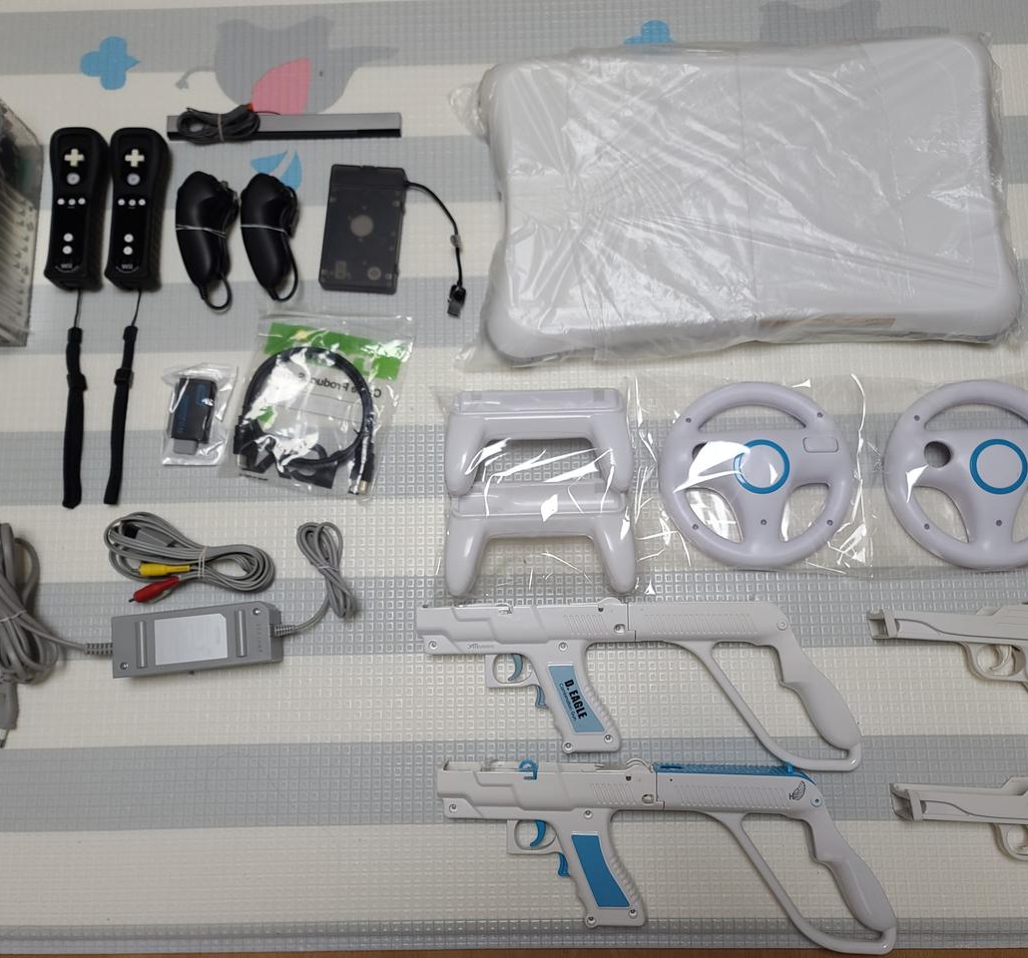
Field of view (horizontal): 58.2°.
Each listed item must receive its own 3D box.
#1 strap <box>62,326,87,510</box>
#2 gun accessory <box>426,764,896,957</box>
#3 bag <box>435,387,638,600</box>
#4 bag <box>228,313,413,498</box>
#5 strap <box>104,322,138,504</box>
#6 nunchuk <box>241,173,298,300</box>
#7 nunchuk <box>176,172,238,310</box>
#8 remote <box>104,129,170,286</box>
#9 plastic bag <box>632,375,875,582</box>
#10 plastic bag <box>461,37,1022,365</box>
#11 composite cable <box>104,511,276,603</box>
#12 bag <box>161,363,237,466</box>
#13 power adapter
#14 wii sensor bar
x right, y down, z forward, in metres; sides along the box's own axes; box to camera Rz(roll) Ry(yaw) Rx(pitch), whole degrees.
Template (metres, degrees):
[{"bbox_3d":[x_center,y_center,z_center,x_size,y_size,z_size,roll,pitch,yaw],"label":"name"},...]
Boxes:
[{"bbox_3d":[-0.431,-0.062,0.903,0.023,0.008,0.184,-5,80,1],"label":"strap"},{"bbox_3d":[0.134,0.334,0.823,0.402,0.047,0.162,0,81,1],"label":"gun accessory"},{"bbox_3d":[0.021,0.011,0.876,0.192,0.045,0.203,-1,81,1],"label":"bag"},{"bbox_3d":[-0.194,-0.078,0.905,0.144,0.022,0.175,11,81,3],"label":"bag"},{"bbox_3d":[-0.388,-0.064,0.911,0.018,0.012,0.180,2,81,1],"label":"strap"},{"bbox_3d":[-0.245,-0.245,0.923,0.053,0.040,0.130,-6,81,0],"label":"nunchuk"},{"bbox_3d":[-0.302,-0.239,0.913,0.052,0.042,0.130,-9,80,0],"label":"nunchuk"},{"bbox_3d":[-0.375,-0.269,0.921,0.048,0.040,0.161,-1,80,1],"label":"remote"},{"bbox_3d":[0.231,-0.005,0.878,0.239,0.040,0.197,-1,81,1],"label":"plastic bag"},{"bbox_3d":[0.213,-0.273,0.898,0.525,0.055,0.310,-2,80,1],"label":"plastic bag"},{"bbox_3d":[-0.306,0.072,0.870,0.164,0.022,0.085,-1,80,1],"label":"composite cable"},{"bbox_3d":[-0.315,-0.064,0.907,0.073,0.018,0.103,2,81,1],"label":"bag"},{"bbox_3d":[-0.292,0.149,0.864,0.153,0.036,0.056,-6,81,0],"label":"power adapter"},{"bbox_3d":[-0.234,-0.361,0.946,0.242,0.013,0.022,-1,80,1],"label":"wii sensor bar"}]

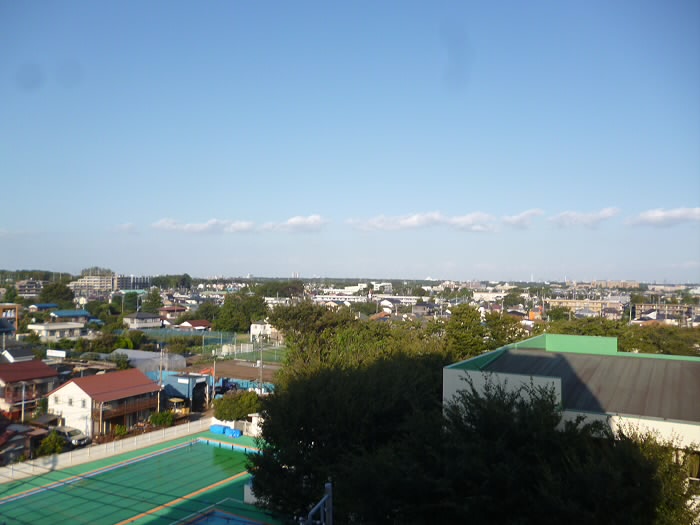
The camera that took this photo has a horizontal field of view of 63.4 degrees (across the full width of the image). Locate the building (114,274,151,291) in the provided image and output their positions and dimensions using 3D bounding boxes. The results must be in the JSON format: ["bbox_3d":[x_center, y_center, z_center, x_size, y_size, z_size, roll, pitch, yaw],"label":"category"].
[{"bbox_3d":[-219.223,25.514,572.000,12.000,22.000,46.000,-1,-2,15],"label":"building"}]

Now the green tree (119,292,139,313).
[{"bbox_3d":[-105.148,21.082,270.000,9.000,13.068,8.500,0,-2,0],"label":"green tree"}]

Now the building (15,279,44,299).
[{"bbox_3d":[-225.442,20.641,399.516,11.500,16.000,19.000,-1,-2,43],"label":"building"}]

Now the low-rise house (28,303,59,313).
[{"bbox_3d":[-178.347,27.123,330.000,9.000,6.800,13.500,-1,-2,33],"label":"low-rise house"}]

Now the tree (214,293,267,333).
[{"bbox_3d":[-40.717,18.614,210.538,18.000,15.000,15.000,1,-2,-11],"label":"tree"}]

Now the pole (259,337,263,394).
[{"bbox_3d":[-15.491,17.826,98.000,0.450,10.204,0.400,0,-2,0],"label":"pole"}]

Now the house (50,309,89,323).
[{"bbox_3d":[-104.652,21.808,212.000,7.000,8.041,12.300,-1,-2,33],"label":"house"}]

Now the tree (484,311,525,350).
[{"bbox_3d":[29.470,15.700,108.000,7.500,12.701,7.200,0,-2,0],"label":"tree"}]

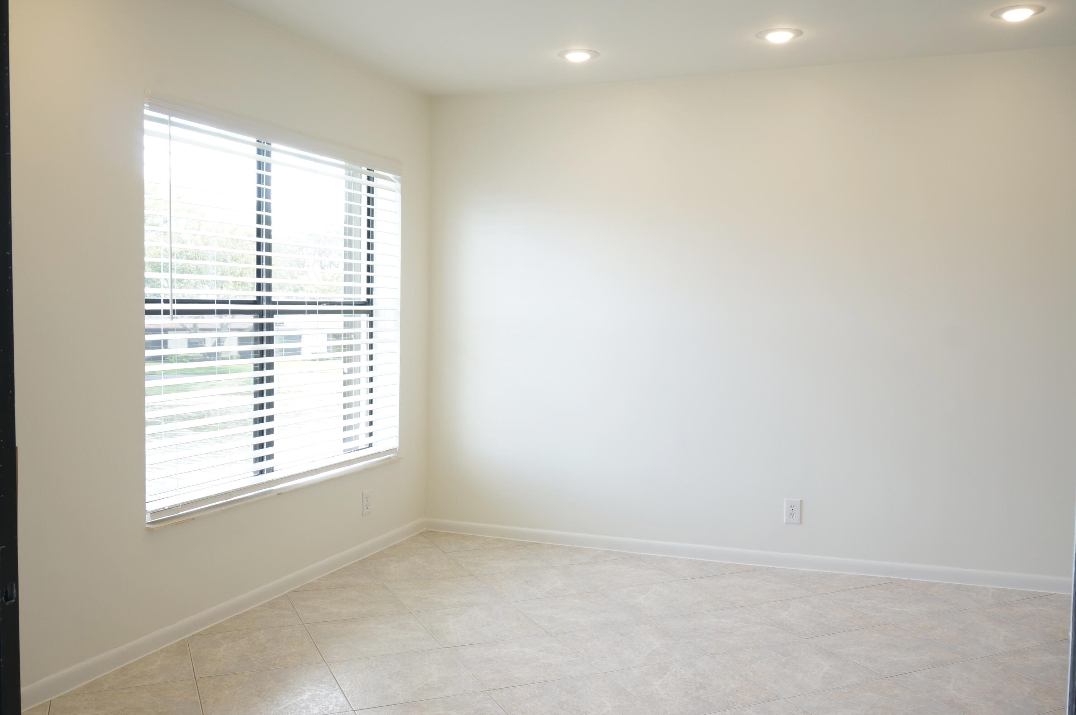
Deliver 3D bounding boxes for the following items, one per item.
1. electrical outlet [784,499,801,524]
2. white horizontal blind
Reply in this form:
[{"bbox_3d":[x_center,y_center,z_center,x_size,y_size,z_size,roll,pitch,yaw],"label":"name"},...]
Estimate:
[{"bbox_3d":[1.254,0.759,4.839,0.079,0.120,0.010,2,4,21],"label":"electrical outlet"},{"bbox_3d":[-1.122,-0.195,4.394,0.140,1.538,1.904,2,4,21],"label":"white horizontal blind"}]

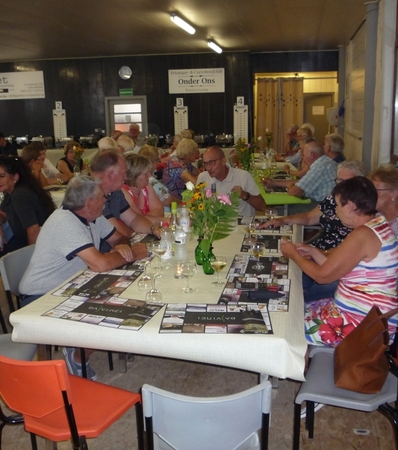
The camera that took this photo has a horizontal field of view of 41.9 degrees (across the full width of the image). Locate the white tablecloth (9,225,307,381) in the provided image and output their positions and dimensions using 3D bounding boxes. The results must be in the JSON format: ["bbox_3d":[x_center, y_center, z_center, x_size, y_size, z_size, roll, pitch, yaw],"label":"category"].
[{"bbox_3d":[0.018,0.525,3.155,1.160,0.750,2.380,1,12,10],"label":"white tablecloth"}]

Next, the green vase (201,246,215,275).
[{"bbox_3d":[0.052,0.180,2.619,0.068,0.135,0.068,1,12,12],"label":"green vase"}]

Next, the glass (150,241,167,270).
[{"bbox_3d":[-0.215,0.157,2.705,0.083,0.142,0.083,1,13,11],"label":"glass"}]

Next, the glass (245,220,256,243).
[{"bbox_3d":[0.315,0.049,3.173,0.077,0.135,0.077,1,13,11],"label":"glass"}]

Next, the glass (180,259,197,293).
[{"bbox_3d":[-0.050,0.232,2.365,0.082,0.137,0.082,-1,12,0],"label":"glass"}]

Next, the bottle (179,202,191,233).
[{"bbox_3d":[-0.096,-0.058,3.588,0.066,0.210,0.066,1,12,12],"label":"bottle"}]

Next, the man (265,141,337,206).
[{"bbox_3d":[1.055,-0.190,5.092,0.850,1.250,0.580,1,13,8],"label":"man"}]

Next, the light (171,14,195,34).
[{"bbox_3d":[-0.250,-3.226,8.374,0.140,0.110,1.360,1,12,12],"label":"light"}]

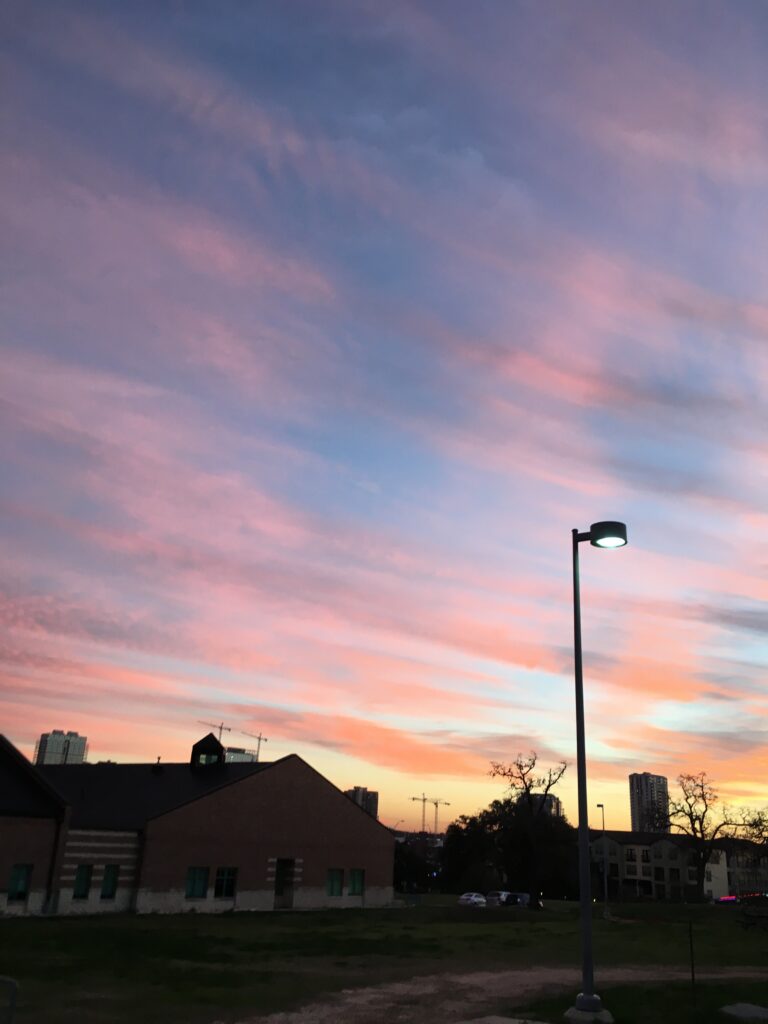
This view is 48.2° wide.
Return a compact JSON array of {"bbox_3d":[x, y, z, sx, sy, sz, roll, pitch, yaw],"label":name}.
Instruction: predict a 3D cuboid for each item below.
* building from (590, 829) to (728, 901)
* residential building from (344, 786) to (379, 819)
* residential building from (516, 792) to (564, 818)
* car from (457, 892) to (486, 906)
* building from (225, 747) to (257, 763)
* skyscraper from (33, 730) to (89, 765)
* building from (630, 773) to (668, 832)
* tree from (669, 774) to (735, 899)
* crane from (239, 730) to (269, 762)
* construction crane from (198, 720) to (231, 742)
[{"bbox_3d":[50.957,65.897,159.902,22.500,11.910,15.000,3,-21,0],"label":"building"},{"bbox_3d":[-26.415,332.967,939.900,33.000,57.330,28.000,9,-21,-14],"label":"residential building"},{"bbox_3d":[153.592,306.095,840.122,41.000,56.070,28.000,9,-21,-14],"label":"residential building"},{"bbox_3d":[10.735,47.319,104.764,1.800,1.430,4.500,-8,-23,28],"label":"car"},{"bbox_3d":[-157.347,299.041,914.320,31.000,89.000,28.000,13,-23,-24],"label":"building"},{"bbox_3d":[-337.968,273.035,874.084,40.000,90.350,34.000,14,-23,-26],"label":"skyscraper"},{"bbox_3d":[260.015,298.663,836.199,29.000,78.340,27.000,20,-26,-37],"label":"building"},{"bbox_3d":[43.439,44.211,117.227,8.000,15.740,7.800,3,-21,0],"label":"tree"},{"bbox_3d":[-147.416,293.856,930.430,7.000,111.080,68.000,-1,-21,12],"label":"crane"},{"bbox_3d":[-192.766,290.789,939.171,7.000,118.230,70.000,-4,-22,18],"label":"construction crane"}]

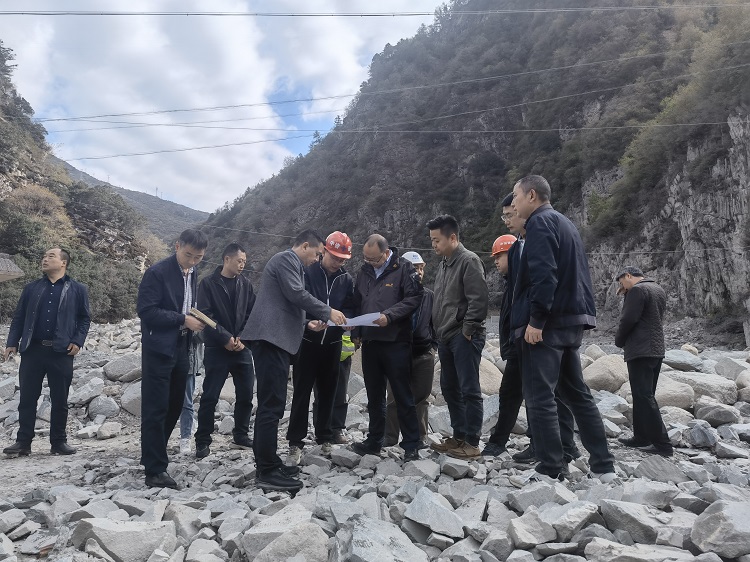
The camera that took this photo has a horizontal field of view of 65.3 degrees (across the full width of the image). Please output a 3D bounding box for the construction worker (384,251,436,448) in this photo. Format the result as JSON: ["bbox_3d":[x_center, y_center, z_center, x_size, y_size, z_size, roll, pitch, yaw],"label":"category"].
[{"bbox_3d":[0.314,0.574,5.175,0.520,1.710,0.400,3,-8,-27],"label":"construction worker"}]

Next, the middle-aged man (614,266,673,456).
[{"bbox_3d":[2.427,0.701,5.287,0.480,1.680,0.400,6,-9,-41],"label":"middle-aged man"}]

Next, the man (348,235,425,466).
[{"bbox_3d":[0.080,0.481,4.443,0.560,1.680,0.460,-3,-8,27],"label":"man"}]

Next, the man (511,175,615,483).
[{"bbox_3d":[1.096,0.243,3.418,0.520,1.770,0.540,-6,-9,41],"label":"man"}]

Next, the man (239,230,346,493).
[{"bbox_3d":[-0.528,0.488,3.789,0.640,1.660,0.500,2,-7,-16],"label":"man"}]

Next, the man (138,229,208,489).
[{"bbox_3d":[-1.351,0.487,3.901,0.400,1.690,0.480,-1,-7,6],"label":"man"}]

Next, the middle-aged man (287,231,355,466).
[{"bbox_3d":[-0.409,0.477,4.385,0.550,1.710,0.450,3,-7,-20],"label":"middle-aged man"}]

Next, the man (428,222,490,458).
[{"bbox_3d":[0.609,0.380,4.214,0.420,1.740,0.480,3,-7,-24],"label":"man"}]

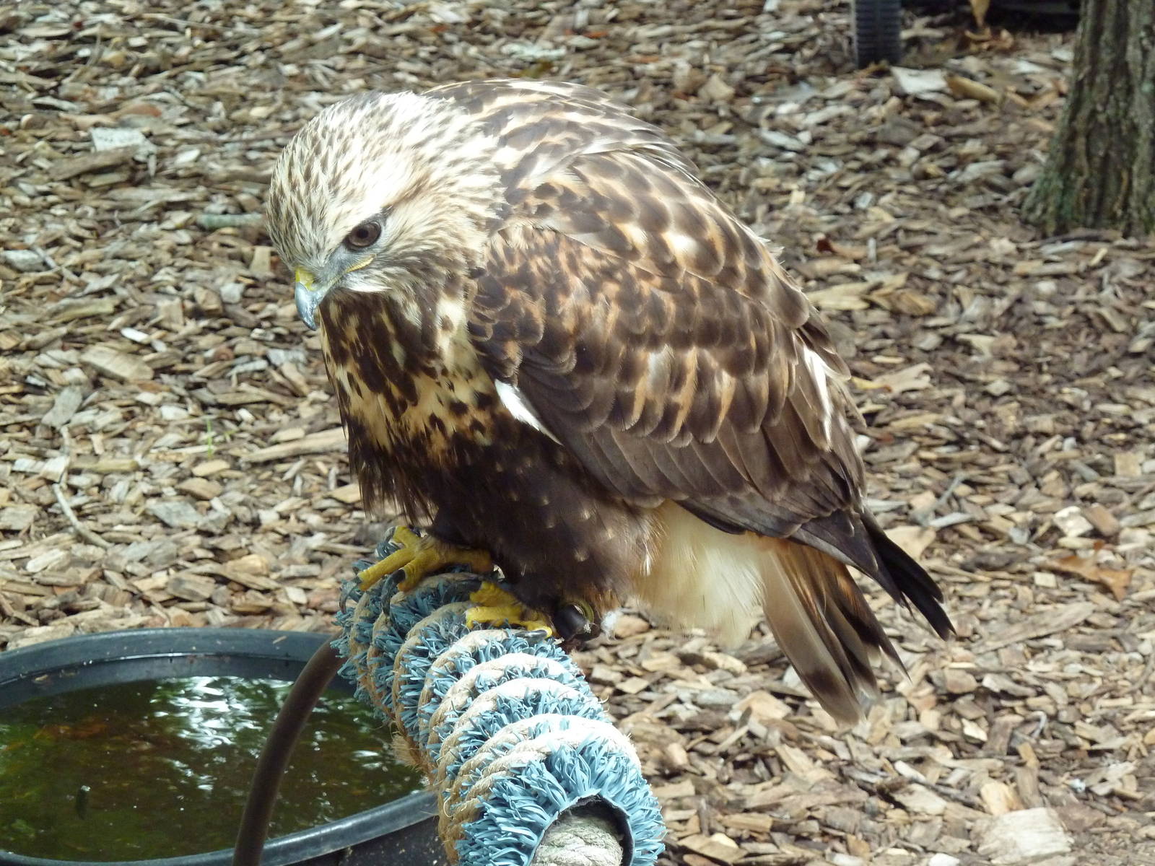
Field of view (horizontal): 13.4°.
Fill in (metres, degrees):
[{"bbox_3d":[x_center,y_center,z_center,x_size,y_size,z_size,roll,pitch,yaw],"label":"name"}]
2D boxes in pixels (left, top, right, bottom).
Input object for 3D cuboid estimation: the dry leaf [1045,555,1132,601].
[{"bbox_3d":[0.384,0.109,3.680,0.078,0.018,0.045,12,24,30],"label":"dry leaf"}]

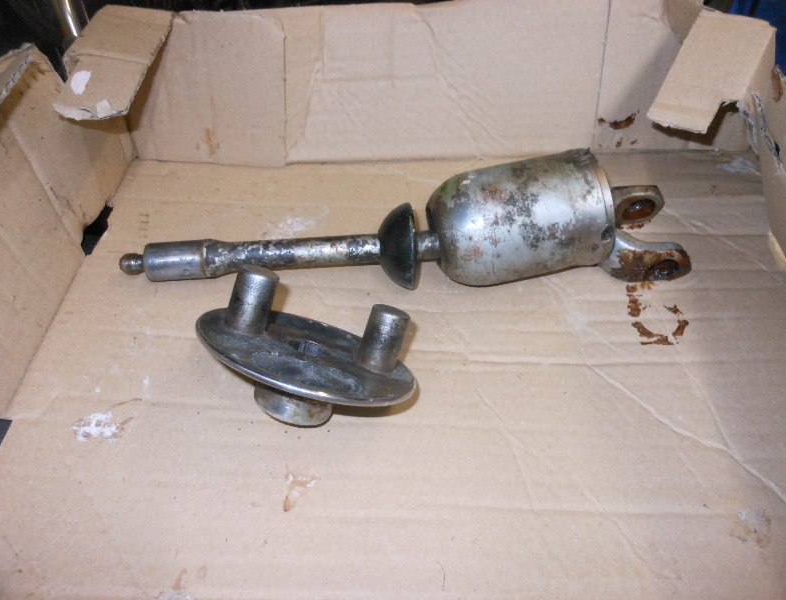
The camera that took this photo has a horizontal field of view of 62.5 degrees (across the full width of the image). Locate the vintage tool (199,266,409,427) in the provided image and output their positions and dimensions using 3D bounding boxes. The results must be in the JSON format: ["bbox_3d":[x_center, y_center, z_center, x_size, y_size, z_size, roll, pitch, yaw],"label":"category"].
[{"bbox_3d":[-0.037,0.023,0.292,0.099,0.055,0.099,16,12,-9],"label":"vintage tool"}]

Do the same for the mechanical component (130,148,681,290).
[{"bbox_3d":[0.004,-0.041,0.345,0.312,0.063,0.075,-4,50,-2],"label":"mechanical component"}]

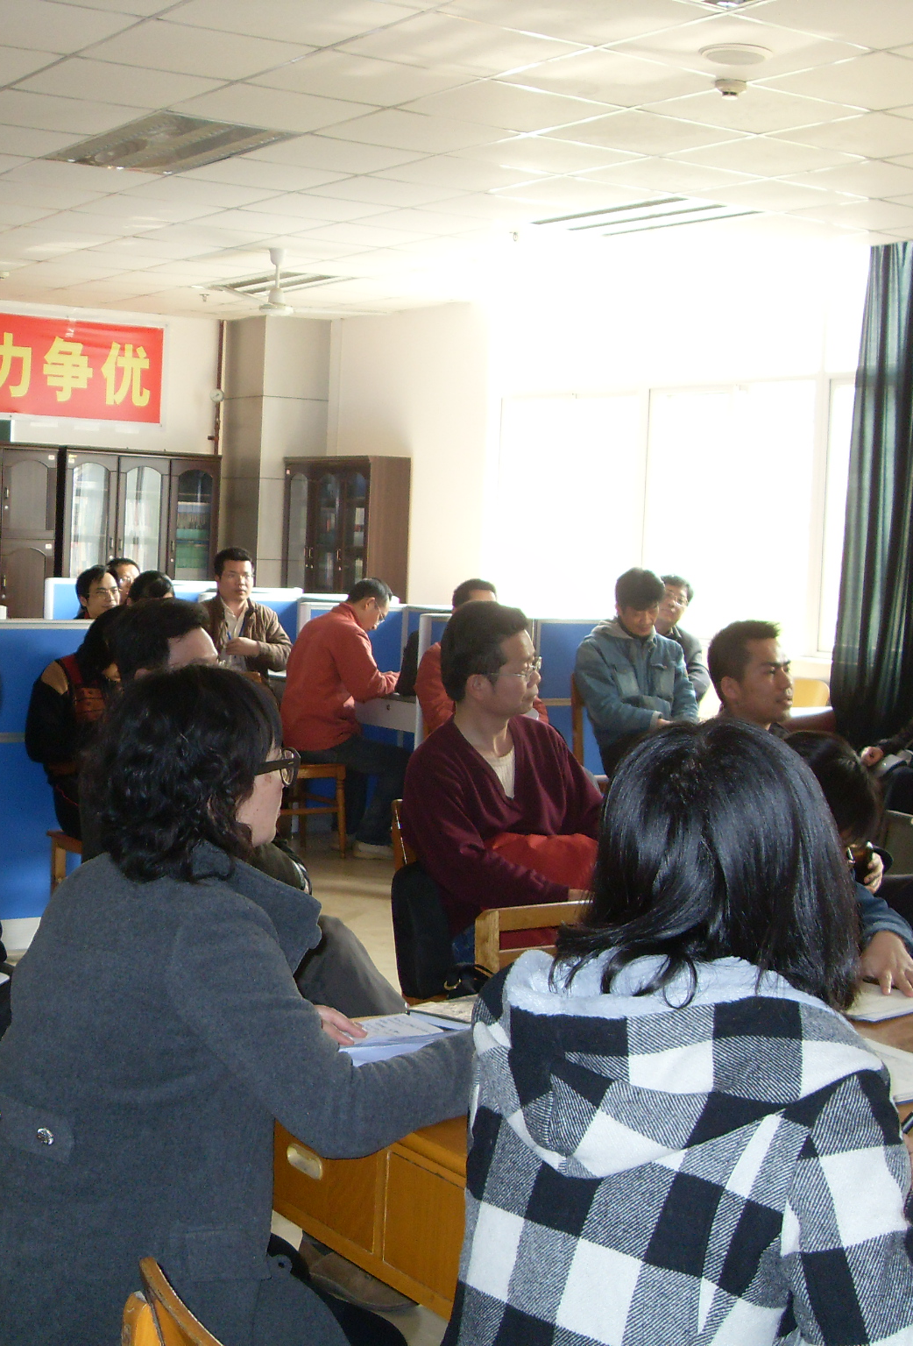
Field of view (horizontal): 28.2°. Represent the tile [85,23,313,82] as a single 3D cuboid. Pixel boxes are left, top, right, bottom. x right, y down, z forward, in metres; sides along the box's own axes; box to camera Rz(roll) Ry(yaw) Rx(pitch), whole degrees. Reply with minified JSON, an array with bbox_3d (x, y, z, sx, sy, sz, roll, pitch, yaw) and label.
[{"bbox_3d":[-0.829,-1.988,5.809,0.595,0.020,0.595,-1,6,-33],"label":"tile"}]

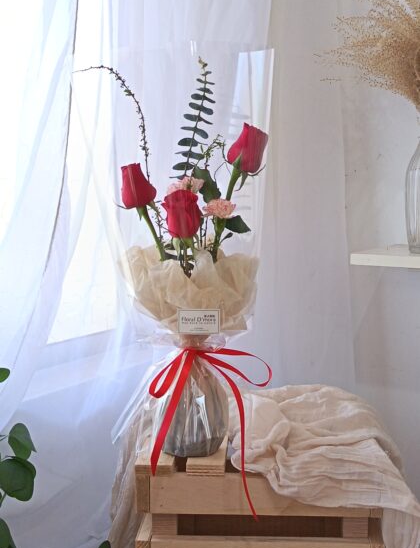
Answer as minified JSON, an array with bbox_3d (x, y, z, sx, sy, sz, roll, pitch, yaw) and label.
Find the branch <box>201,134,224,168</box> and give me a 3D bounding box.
[{"bbox_3d":[0.003,-0.156,0.980,0.030,0.040,0.025,0,6,0],"label":"branch"}]

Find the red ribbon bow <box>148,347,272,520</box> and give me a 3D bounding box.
[{"bbox_3d":[0.000,0.191,0.930,0.149,0.209,0.085,0,6,0],"label":"red ribbon bow"}]

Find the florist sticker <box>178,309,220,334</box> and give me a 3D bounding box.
[{"bbox_3d":[-0.013,0.058,0.945,0.051,0.031,0.002,0,13,0],"label":"florist sticker"}]

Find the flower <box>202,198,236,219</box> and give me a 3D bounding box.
[{"bbox_3d":[0.012,-0.082,0.970,0.042,0.026,0.041,0,6,0],"label":"flower"}]

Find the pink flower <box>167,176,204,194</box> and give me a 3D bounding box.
[{"bbox_3d":[-0.031,-0.110,0.985,0.046,0.028,0.044,0,6,0],"label":"pink flower"}]

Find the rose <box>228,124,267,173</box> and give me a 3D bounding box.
[{"bbox_3d":[0.047,-0.157,0.965,0.048,0.059,0.048,22,6,-2],"label":"rose"}]

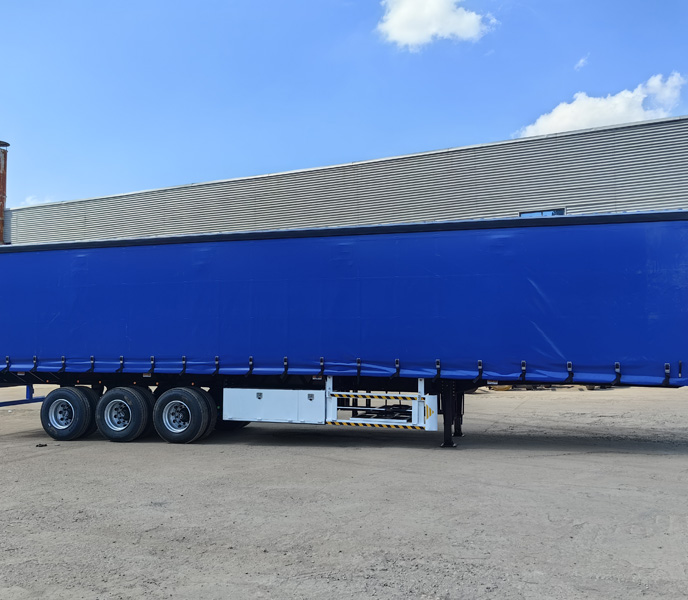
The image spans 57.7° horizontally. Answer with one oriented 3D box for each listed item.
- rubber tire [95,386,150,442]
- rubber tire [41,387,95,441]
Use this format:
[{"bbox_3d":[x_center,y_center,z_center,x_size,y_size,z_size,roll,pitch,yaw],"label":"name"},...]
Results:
[{"bbox_3d":[-4.354,2.252,12.250,1.070,1.065,0.300,-2,-3,17],"label":"rubber tire"},{"bbox_3d":[-5.609,2.297,12.626,1.070,1.065,0.300,-2,-3,17],"label":"rubber tire"}]

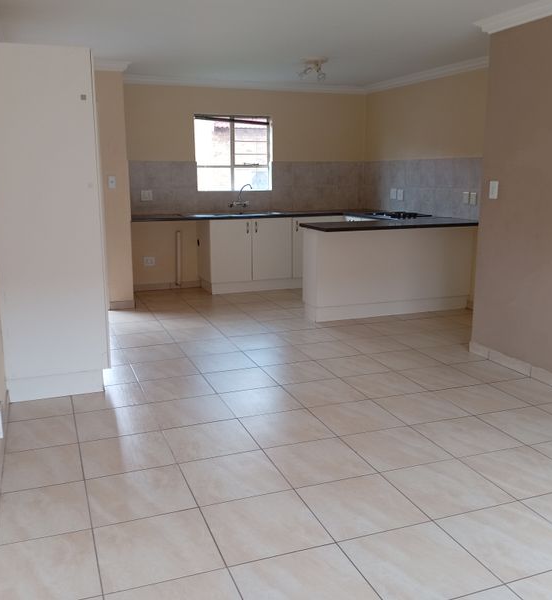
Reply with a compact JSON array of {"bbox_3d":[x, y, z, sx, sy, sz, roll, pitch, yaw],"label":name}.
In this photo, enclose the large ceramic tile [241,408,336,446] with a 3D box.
[{"bbox_3d":[0.059,0.725,3.516,0.439,0.010,0.436,-4,13,-20],"label":"large ceramic tile"}]

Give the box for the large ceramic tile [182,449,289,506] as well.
[{"bbox_3d":[-0.202,0.833,2.941,0.434,0.010,0.434,-5,12,-20],"label":"large ceramic tile"}]

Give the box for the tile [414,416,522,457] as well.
[{"bbox_3d":[1.065,0.762,3.500,0.447,0.010,0.447,-5,12,-20],"label":"tile"}]

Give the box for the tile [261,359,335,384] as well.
[{"bbox_3d":[0.171,0.543,4.593,0.447,0.010,0.447,-5,12,-20],"label":"tile"}]

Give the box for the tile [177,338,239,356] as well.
[{"bbox_3d":[-0.545,0.388,5.047,0.430,0.010,0.430,-4,12,-20],"label":"tile"}]

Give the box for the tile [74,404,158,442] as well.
[{"bbox_3d":[-0.918,0.700,3.596,0.434,0.010,0.434,-5,12,-20],"label":"tile"}]

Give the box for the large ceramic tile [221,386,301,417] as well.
[{"bbox_3d":[-0.095,0.640,3.917,0.439,0.010,0.436,-4,13,-20],"label":"large ceramic tile"}]

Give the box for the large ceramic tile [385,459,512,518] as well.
[{"bbox_3d":[0.781,0.861,2.868,0.439,0.010,0.436,-4,13,-20],"label":"large ceramic tile"}]

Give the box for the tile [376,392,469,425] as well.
[{"bbox_3d":[0.909,0.678,3.915,0.447,0.010,0.447,-5,12,-20],"label":"tile"}]

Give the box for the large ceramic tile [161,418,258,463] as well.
[{"bbox_3d":[-0.359,0.759,3.382,0.439,0.010,0.439,-4,12,-20],"label":"large ceramic tile"}]

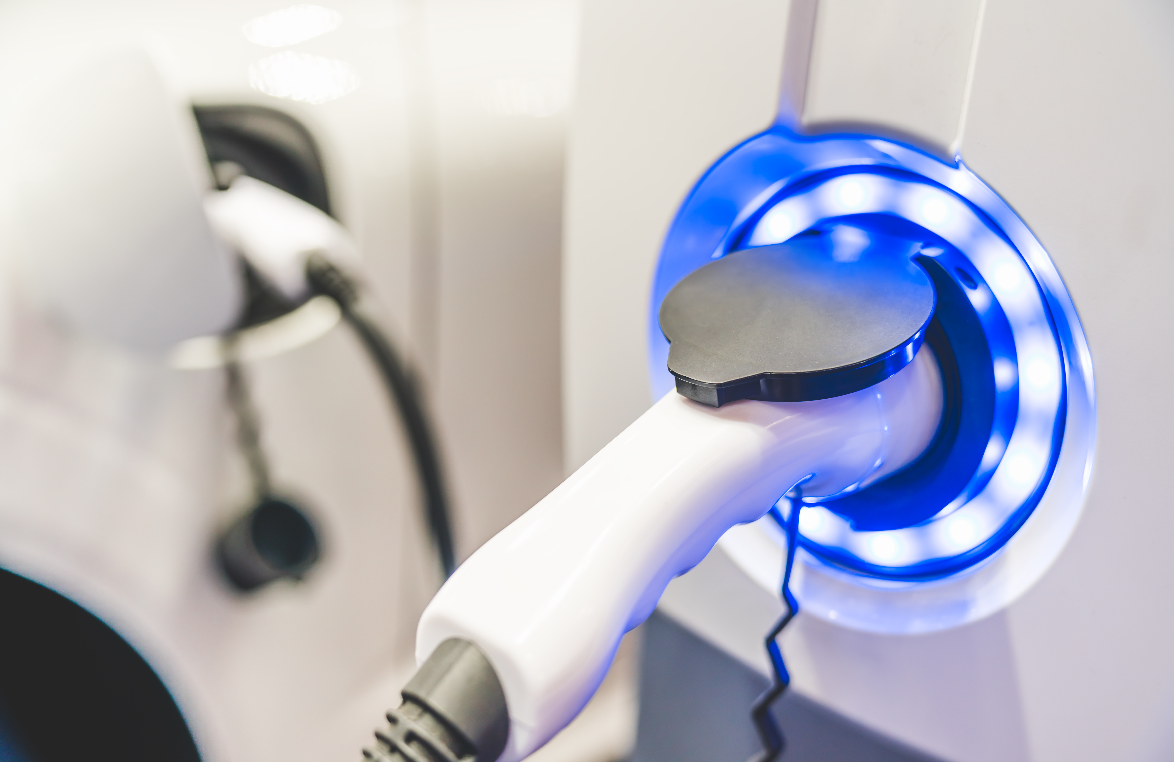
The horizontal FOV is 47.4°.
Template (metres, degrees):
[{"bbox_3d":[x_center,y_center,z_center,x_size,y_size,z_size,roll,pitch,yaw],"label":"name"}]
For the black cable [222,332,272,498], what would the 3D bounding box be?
[{"bbox_3d":[-0.254,0.025,1.000,0.016,0.134,0.016,-13,21,-14],"label":"black cable"}]

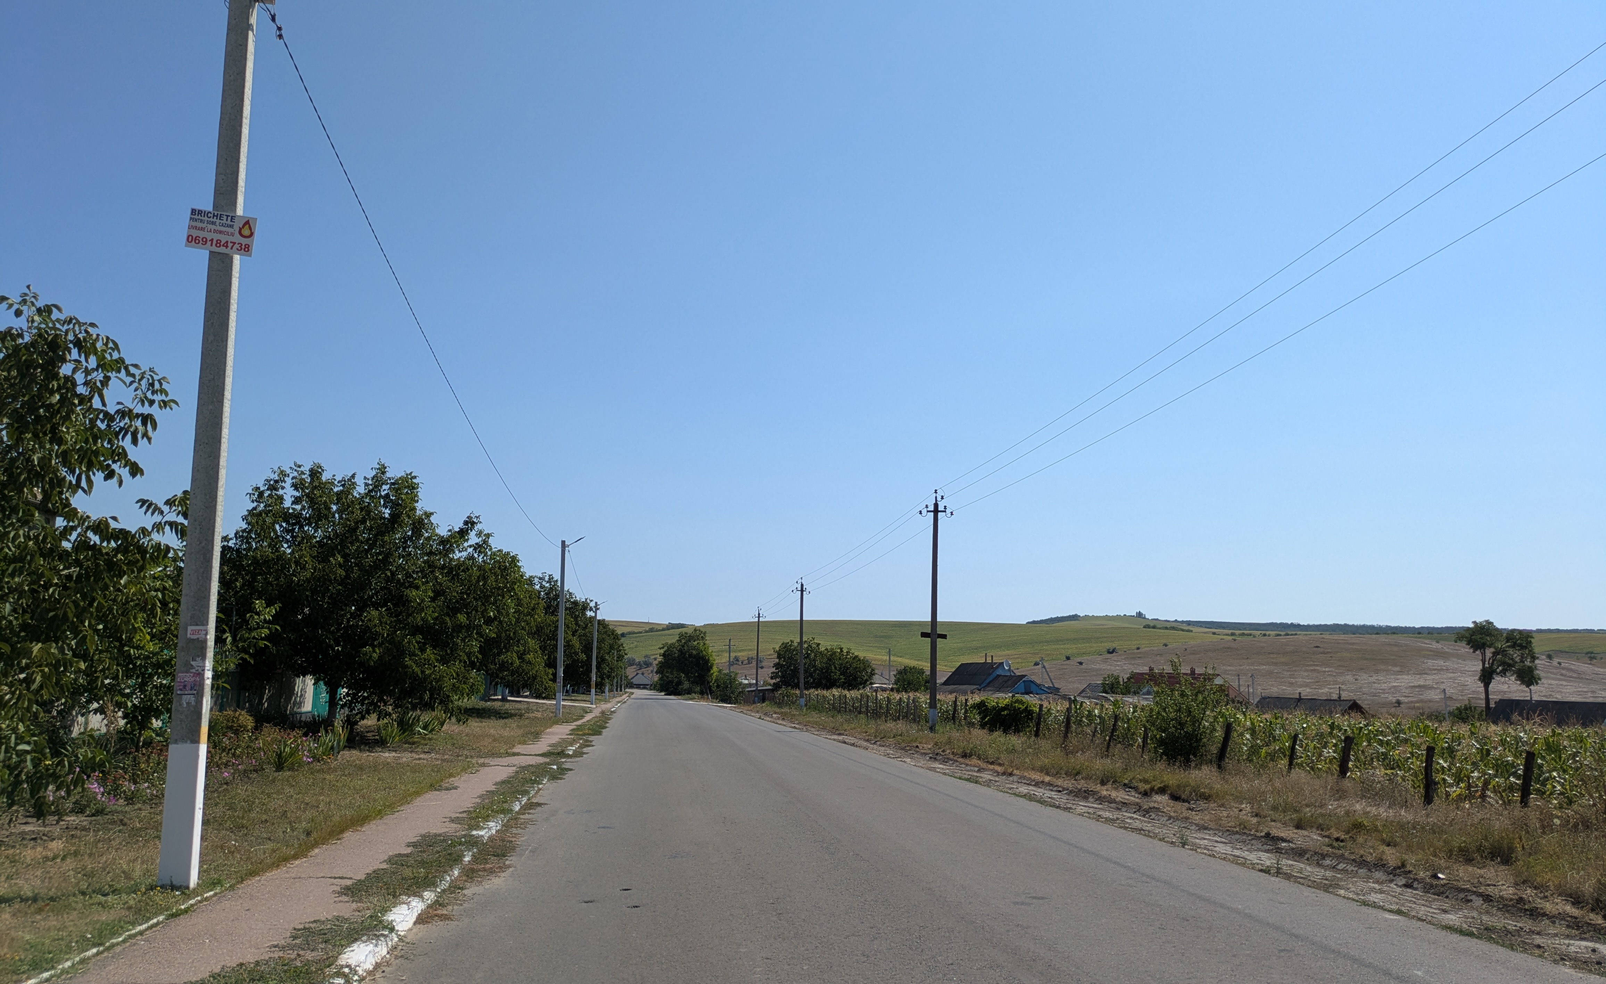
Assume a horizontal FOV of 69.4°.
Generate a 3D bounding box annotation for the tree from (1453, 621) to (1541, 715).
[{"bbox_3d":[64.916,17.381,108.618,7.600,10.750,7.000,2,-9,-8],"label":"tree"}]

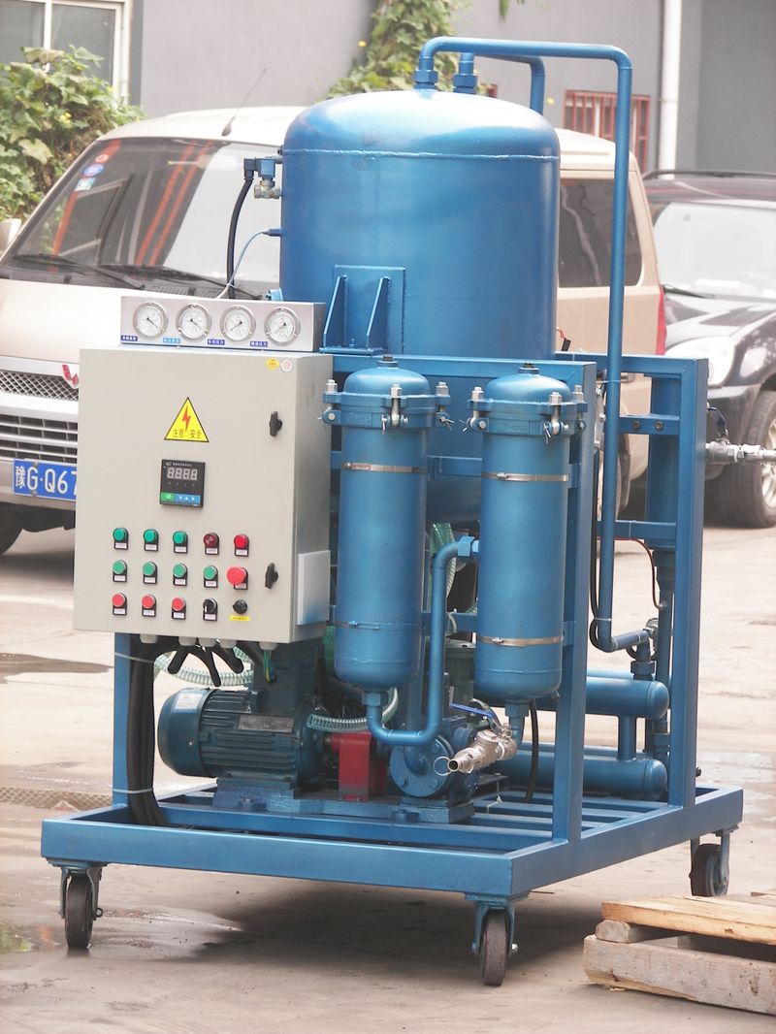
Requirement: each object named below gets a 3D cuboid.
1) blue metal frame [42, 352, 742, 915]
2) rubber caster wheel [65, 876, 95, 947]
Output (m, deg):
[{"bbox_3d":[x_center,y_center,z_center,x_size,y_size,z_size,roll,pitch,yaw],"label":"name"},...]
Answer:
[{"bbox_3d":[0.055,0.186,11.769,1.065,1.093,1.474,3,4,22],"label":"blue metal frame"},{"bbox_3d":[-0.653,0.838,11.361,0.045,0.156,0.156,2,4,3],"label":"rubber caster wheel"}]

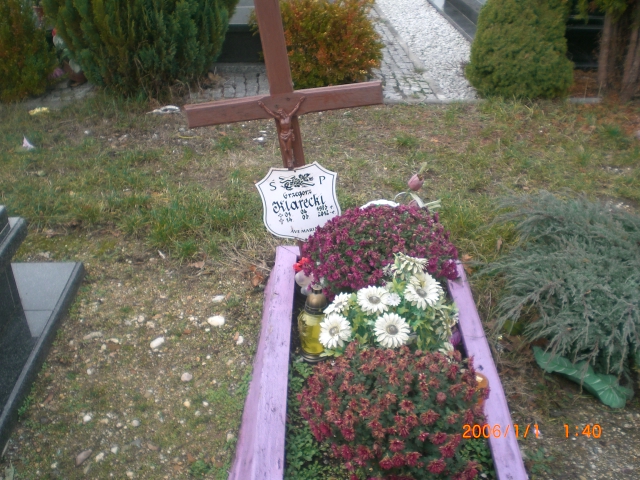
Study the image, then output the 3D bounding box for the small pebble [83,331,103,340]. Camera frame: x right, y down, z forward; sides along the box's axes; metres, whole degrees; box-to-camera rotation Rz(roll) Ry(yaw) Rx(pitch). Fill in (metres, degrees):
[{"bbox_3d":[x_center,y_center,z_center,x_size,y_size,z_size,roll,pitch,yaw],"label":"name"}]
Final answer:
[{"bbox_3d":[-0.809,0.343,2.505,0.066,0.022,0.036,-7,30,-13],"label":"small pebble"}]

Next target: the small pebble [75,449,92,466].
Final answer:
[{"bbox_3d":[-0.673,0.622,2.003,0.034,0.025,0.055,22,36,34],"label":"small pebble"}]

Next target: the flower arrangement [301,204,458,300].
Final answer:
[{"bbox_3d":[0.216,0.069,2.582,0.540,0.360,0.500,0,29,0],"label":"flower arrangement"}]

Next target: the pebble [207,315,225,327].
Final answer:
[{"bbox_3d":[-0.380,0.299,2.577,0.058,0.030,0.045,-2,29,-4],"label":"pebble"}]

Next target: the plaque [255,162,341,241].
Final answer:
[{"bbox_3d":[-0.088,-0.150,2.740,0.310,0.310,0.015,-7,29,4],"label":"plaque"}]

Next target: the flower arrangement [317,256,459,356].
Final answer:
[{"bbox_3d":[0.222,0.249,2.281,0.440,0.330,0.350,0,29,0],"label":"flower arrangement"}]

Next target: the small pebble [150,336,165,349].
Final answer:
[{"bbox_3d":[-0.571,0.361,2.468,0.054,0.027,0.034,-22,36,-34],"label":"small pebble"}]

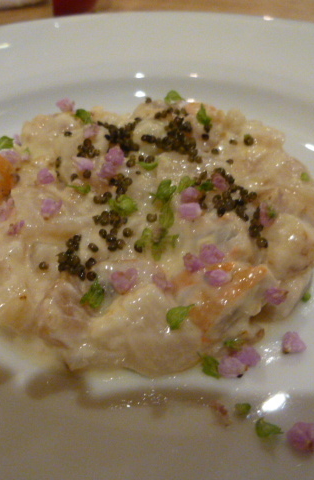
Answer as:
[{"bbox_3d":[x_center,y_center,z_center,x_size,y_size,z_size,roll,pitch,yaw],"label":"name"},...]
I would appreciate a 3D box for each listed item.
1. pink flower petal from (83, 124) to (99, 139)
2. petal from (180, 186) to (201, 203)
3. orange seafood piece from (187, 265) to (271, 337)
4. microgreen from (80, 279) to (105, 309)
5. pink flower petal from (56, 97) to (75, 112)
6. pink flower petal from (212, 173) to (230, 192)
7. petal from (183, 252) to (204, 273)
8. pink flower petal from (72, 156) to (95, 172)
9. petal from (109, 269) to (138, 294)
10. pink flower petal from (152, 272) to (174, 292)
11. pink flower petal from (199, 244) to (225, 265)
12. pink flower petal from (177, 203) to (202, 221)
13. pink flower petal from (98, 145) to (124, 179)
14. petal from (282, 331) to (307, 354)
[{"bbox_3d":[-0.022,-0.036,0.155,0.005,0.003,0.003,-6,43,-7],"label":"pink flower petal"},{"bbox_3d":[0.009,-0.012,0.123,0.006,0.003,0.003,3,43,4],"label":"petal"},{"bbox_3d":[0.019,0.015,0.121,0.019,0.008,0.012,-33,52,-30],"label":"orange seafood piece"},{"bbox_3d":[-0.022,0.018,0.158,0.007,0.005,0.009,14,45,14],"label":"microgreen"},{"bbox_3d":[-0.038,-0.056,0.190,0.008,0.005,0.005,0,43,0],"label":"pink flower petal"},{"bbox_3d":[0.018,-0.016,0.128,0.005,0.003,0.005,6,43,7],"label":"pink flower petal"},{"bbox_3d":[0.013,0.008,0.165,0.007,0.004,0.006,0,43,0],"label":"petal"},{"bbox_3d":[-0.021,-0.022,0.135,0.006,0.003,0.004,-7,43,-8],"label":"pink flower petal"},{"bbox_3d":[-0.007,0.010,0.107,0.006,0.003,0.005,-4,43,-4],"label":"petal"},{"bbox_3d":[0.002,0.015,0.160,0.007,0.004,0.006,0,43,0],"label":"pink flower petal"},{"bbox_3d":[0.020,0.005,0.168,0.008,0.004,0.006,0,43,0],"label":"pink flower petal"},{"bbox_3d":[0.009,-0.007,0.119,0.006,0.003,0.004,3,43,4],"label":"pink flower petal"},{"bbox_3d":[-0.013,-0.023,0.134,0.006,0.004,0.009,17,45,18],"label":"pink flower petal"},{"bbox_3d":[0.038,0.028,0.127,0.007,0.004,0.005,0,43,0],"label":"petal"}]

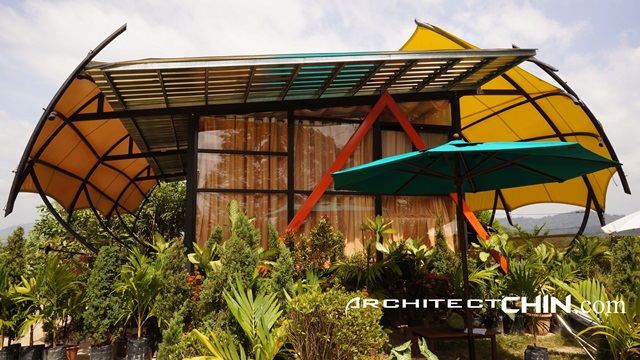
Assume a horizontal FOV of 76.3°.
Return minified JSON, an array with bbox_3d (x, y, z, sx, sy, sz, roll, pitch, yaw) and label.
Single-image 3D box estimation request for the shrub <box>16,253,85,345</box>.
[{"bbox_3d":[-3.166,1.417,4.750,0.764,1.066,0.700,0,-6,0],"label":"shrub"}]

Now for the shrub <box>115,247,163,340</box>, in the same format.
[{"bbox_3d":[-2.117,1.324,4.750,0.544,1.077,0.520,0,-6,0],"label":"shrub"}]

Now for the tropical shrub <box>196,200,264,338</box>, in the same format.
[{"bbox_3d":[-1.143,1.143,5.200,0.835,1.711,0.800,0,-6,0],"label":"tropical shrub"}]

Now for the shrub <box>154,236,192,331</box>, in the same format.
[{"bbox_3d":[-1.798,1.271,5.000,0.456,1.139,0.460,0,-6,0],"label":"shrub"}]

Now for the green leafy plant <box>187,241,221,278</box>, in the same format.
[{"bbox_3d":[-1.545,1.054,5.400,0.441,0.498,0.450,0,-6,0],"label":"green leafy plant"}]

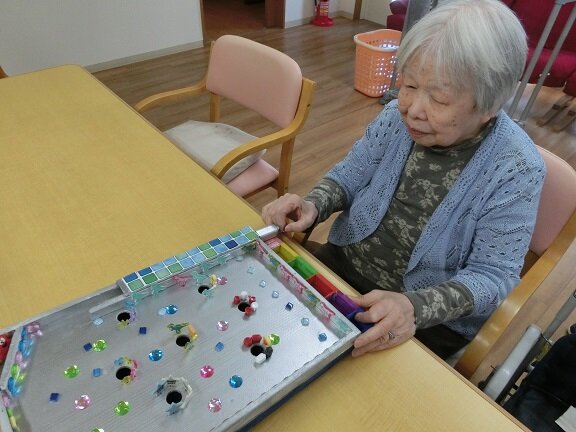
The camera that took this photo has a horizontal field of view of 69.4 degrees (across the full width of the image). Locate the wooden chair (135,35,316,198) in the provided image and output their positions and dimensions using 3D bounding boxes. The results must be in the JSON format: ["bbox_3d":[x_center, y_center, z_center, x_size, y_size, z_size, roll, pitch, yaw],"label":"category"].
[{"bbox_3d":[-0.287,-0.199,1.651,0.545,0.830,0.545,-28,48,-30],"label":"wooden chair"}]

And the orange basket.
[{"bbox_3d":[0.723,-1.170,3.193,0.425,0.380,0.365,-23,46,-27],"label":"orange basket"}]

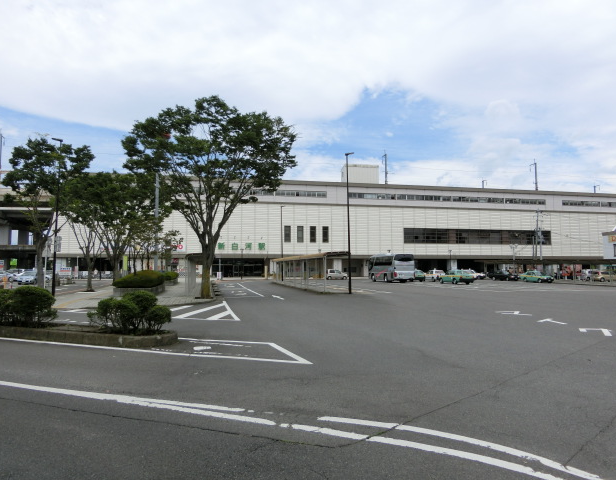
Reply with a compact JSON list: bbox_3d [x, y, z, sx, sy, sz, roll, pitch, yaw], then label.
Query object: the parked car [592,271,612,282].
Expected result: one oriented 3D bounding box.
[{"bbox_3d":[38.305,4.611,59.324,3.700,1.520,1.660,1,-4,-13],"label":"parked car"}]

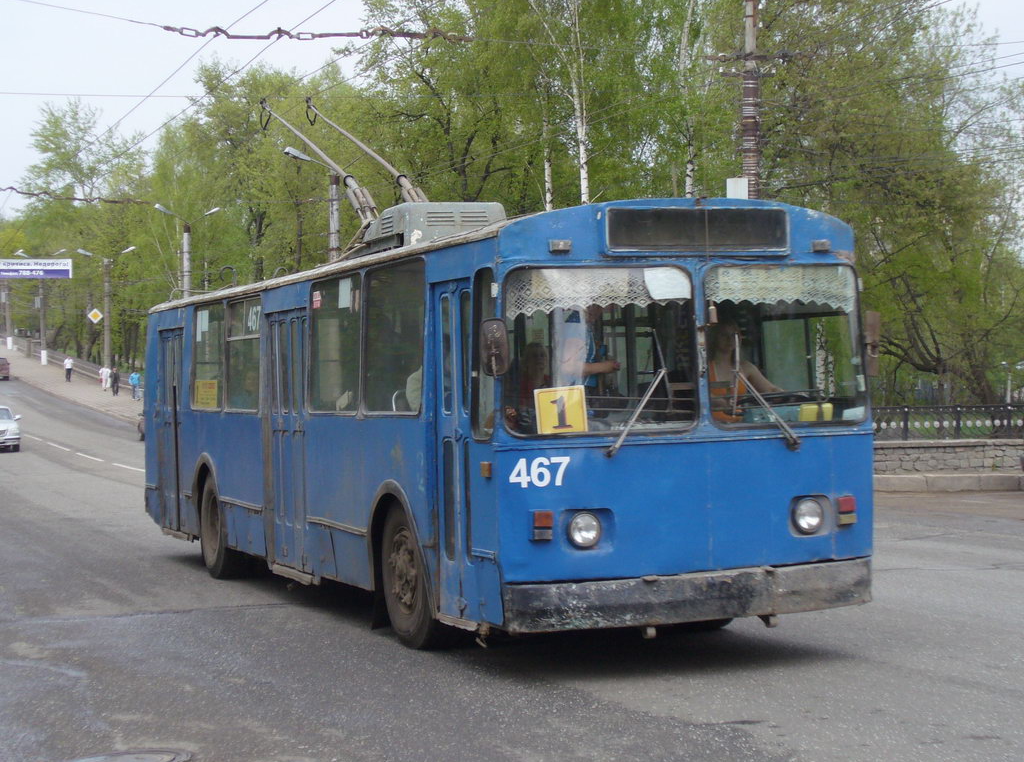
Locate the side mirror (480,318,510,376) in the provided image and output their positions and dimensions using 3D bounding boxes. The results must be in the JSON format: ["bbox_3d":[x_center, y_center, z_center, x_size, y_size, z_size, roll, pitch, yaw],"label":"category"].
[{"bbox_3d":[-0.092,-0.189,8.900,0.175,0.330,0.080,-2,0,7],"label":"side mirror"}]

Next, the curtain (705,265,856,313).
[{"bbox_3d":[1.633,-0.556,9.700,1.080,0.290,0.080,-1,0,-28],"label":"curtain"}]

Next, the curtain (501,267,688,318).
[{"bbox_3d":[0.499,-0.511,9.220,1.180,0.290,0.080,-1,0,-18],"label":"curtain"}]

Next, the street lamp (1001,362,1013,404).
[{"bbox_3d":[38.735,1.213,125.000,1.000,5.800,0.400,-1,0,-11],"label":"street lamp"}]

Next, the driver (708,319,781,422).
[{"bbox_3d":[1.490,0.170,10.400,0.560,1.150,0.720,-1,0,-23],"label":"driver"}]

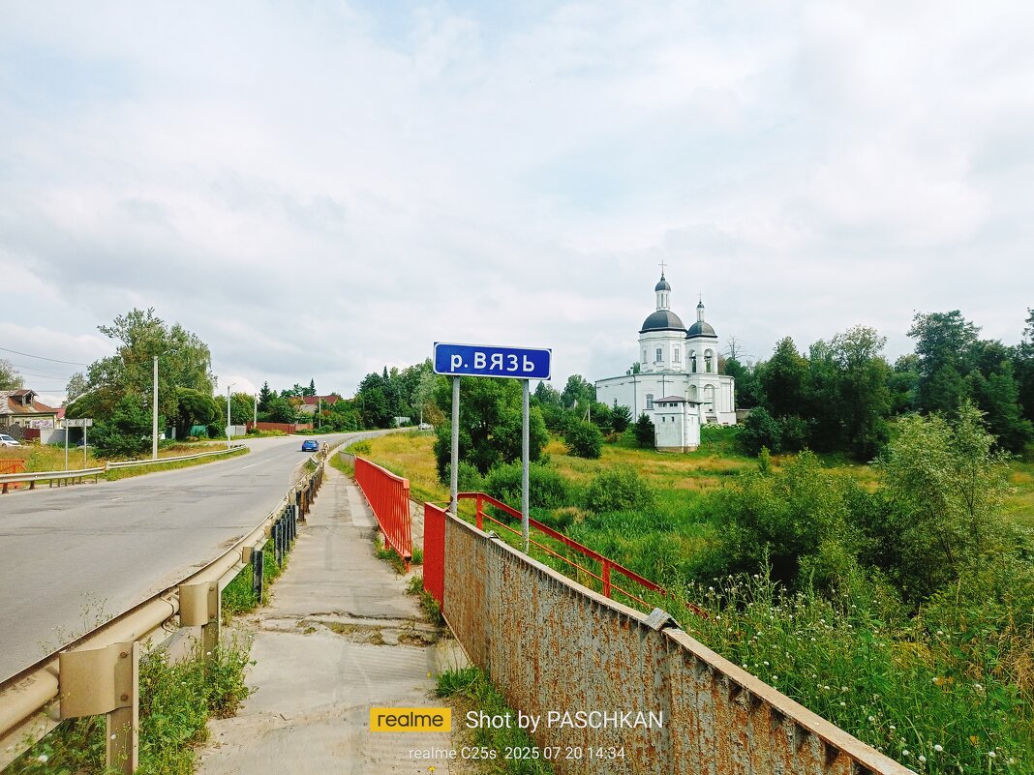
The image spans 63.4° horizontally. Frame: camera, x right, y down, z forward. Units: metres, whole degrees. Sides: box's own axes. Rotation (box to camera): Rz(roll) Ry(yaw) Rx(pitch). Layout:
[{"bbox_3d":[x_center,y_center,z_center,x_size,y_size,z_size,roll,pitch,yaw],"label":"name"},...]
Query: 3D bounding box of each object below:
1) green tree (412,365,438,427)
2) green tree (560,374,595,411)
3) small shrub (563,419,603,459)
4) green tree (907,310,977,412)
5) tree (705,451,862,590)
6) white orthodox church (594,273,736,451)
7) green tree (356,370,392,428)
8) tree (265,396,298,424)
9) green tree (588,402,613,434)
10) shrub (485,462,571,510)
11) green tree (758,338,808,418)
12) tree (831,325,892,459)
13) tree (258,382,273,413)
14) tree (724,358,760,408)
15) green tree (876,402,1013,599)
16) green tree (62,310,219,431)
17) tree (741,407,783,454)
[{"bbox_3d":[-19.909,2.001,182.000,5.313,13.007,5.845,0,-3,0],"label":"green tree"},{"bbox_3d":[11.940,1.720,165.000,6.880,8.790,6.880,0,-3,0],"label":"green tree"},{"bbox_3d":[7.930,6.130,100.000,4.630,4.860,4.490,0,-3,0],"label":"small shrub"},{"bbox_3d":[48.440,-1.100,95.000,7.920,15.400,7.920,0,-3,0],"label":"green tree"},{"bbox_3d":[7.180,3.650,22.500,4.220,3.850,4.010,0,-3,0],"label":"tree"},{"bbox_3d":[26.800,-6.794,149.474,19.000,29.000,30.000,1,-3,-16],"label":"white orthodox church"},{"bbox_3d":[-30.391,2.782,178.000,7.994,11.913,7.994,0,-3,0],"label":"green tree"},{"bbox_3d":[-45.755,4.623,163.000,6.223,6.102,6.223,0,-3,0],"label":"tree"},{"bbox_3d":[12.668,4.741,128.000,3.737,5.227,3.737,0,-3,0],"label":"green tree"},{"bbox_3d":[0.506,4.465,38.000,3.840,2.198,3.456,0,-3,0],"label":"shrub"},{"bbox_3d":[35.905,-0.392,113.000,6.598,12.562,6.598,0,-3,0],"label":"green tree"},{"bbox_3d":[41.151,0.579,100.000,6.962,15.655,6.962,0,-3,0],"label":"tree"},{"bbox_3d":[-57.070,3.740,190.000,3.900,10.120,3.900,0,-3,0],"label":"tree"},{"bbox_3d":[39.830,0.170,148.000,6.170,10.620,6.170,0,-3,0],"label":"tree"},{"bbox_3d":[10.732,2.844,21.000,3.348,4.907,3.348,0,-3,0],"label":"green tree"},{"bbox_3d":[-37.775,-1.167,84.000,14.525,13.340,13.072,0,-3,0],"label":"green tree"},{"bbox_3d":[30.690,5.470,105.000,5.350,6.080,5.080,0,-3,0],"label":"tree"}]

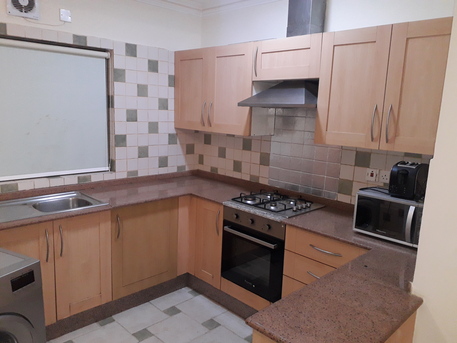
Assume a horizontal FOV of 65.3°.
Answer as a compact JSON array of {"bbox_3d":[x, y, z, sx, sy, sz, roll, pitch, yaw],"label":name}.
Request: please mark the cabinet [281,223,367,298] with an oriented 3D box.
[{"bbox_3d":[0.783,0.716,2.421,0.585,0.722,0.590,-8,14,-44],"label":"cabinet"}]

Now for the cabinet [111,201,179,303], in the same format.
[{"bbox_3d":[-0.841,0.552,3.035,0.610,0.720,0.578,-8,14,-44],"label":"cabinet"}]

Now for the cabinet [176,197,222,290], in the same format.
[{"bbox_3d":[-0.007,0.554,3.197,0.585,0.722,0.441,-8,14,-44],"label":"cabinet"}]

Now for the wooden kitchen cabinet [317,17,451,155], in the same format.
[{"bbox_3d":[1.036,-0.501,2.202,0.335,0.728,0.893,-8,14,-44],"label":"wooden kitchen cabinet"}]

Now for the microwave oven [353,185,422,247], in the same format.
[{"bbox_3d":[1.038,0.262,2.111,0.340,0.250,0.443,-7,14,-43],"label":"microwave oven"}]

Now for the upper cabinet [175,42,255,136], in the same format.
[{"bbox_3d":[-0.060,-0.735,3.279,0.335,0.737,1.008,-8,14,-44],"label":"upper cabinet"}]

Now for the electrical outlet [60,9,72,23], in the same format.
[{"bbox_3d":[-1.232,-1.182,2.706,0.086,0.086,0.018,-8,14,-44],"label":"electrical outlet"}]

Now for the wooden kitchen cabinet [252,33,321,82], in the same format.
[{"bbox_3d":[0.516,-0.826,2.683,0.335,0.300,0.602,-8,14,-44],"label":"wooden kitchen cabinet"}]

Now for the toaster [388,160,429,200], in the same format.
[{"bbox_3d":[1.096,0.047,2.065,0.265,0.195,0.165,-6,13,-38],"label":"toaster"}]

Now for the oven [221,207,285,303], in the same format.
[{"bbox_3d":[0.354,0.573,2.814,0.575,0.596,0.598,-8,14,-44],"label":"oven"}]

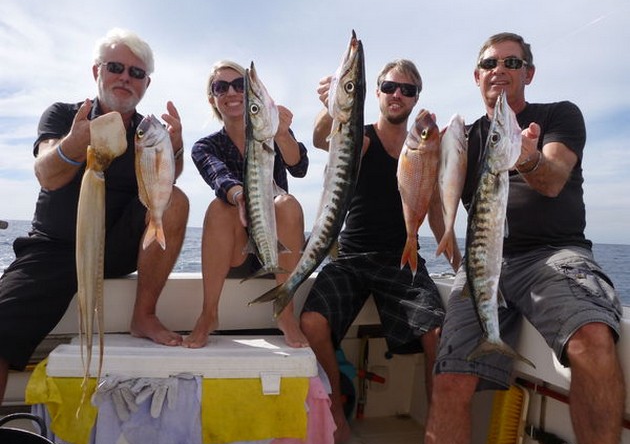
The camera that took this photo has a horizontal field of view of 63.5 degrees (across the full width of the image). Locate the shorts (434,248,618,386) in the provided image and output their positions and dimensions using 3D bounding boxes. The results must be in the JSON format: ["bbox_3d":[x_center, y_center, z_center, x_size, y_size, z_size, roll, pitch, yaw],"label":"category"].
[{"bbox_3d":[0.684,0.275,1.640,0.500,0.380,0.490,2,-1,18],"label":"shorts"}]

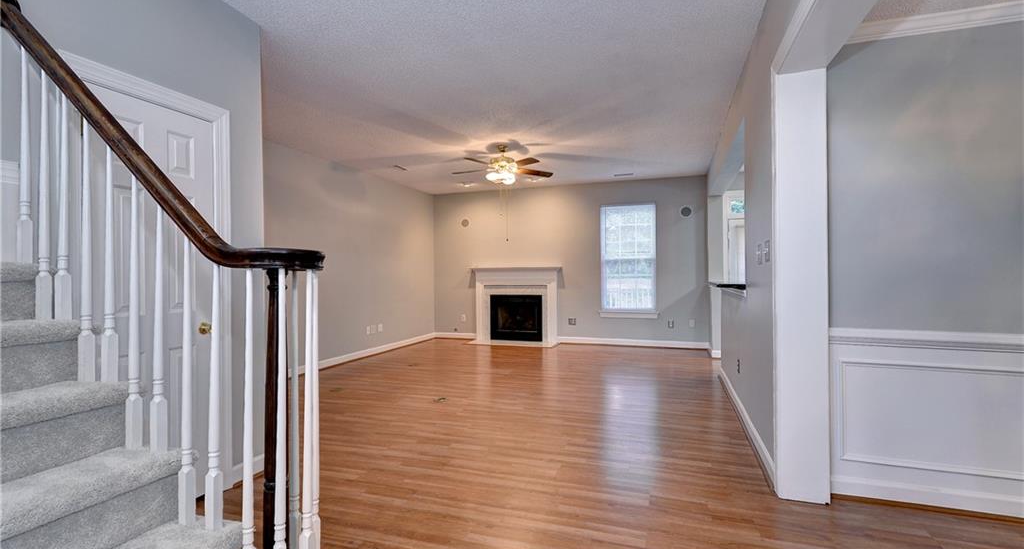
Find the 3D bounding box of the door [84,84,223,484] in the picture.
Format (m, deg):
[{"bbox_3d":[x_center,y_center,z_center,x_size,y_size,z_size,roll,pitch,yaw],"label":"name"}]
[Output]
[{"bbox_3d":[-1.768,0.211,2.250,0.045,2.033,0.608,0,0,19],"label":"door"}]

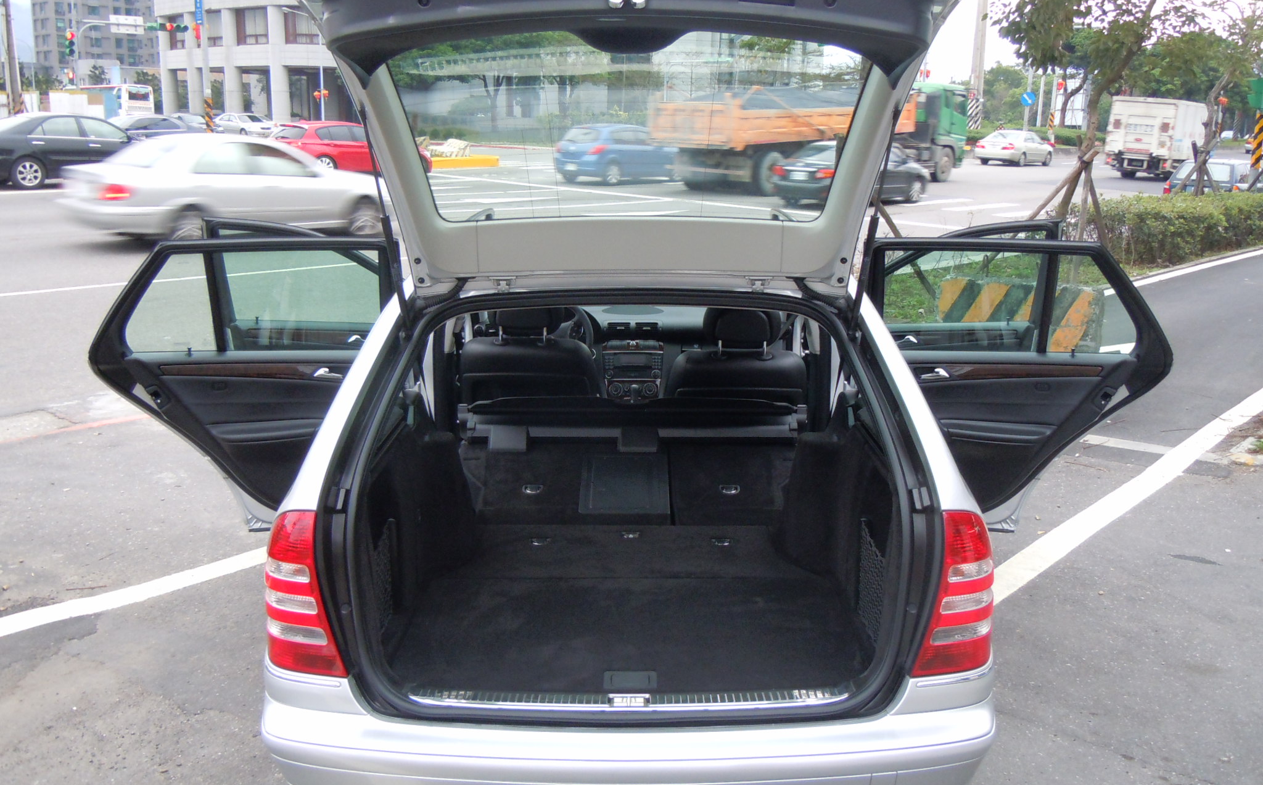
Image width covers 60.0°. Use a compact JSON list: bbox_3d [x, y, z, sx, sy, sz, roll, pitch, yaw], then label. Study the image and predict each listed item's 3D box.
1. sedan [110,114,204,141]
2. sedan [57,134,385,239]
[{"bbox_3d":[-16.904,-8.814,37.679,1.800,1.450,4.700,13,18,39],"label":"sedan"},{"bbox_3d":[-5.400,-2.900,15.400,1.710,1.460,4.550,15,20,42],"label":"sedan"}]

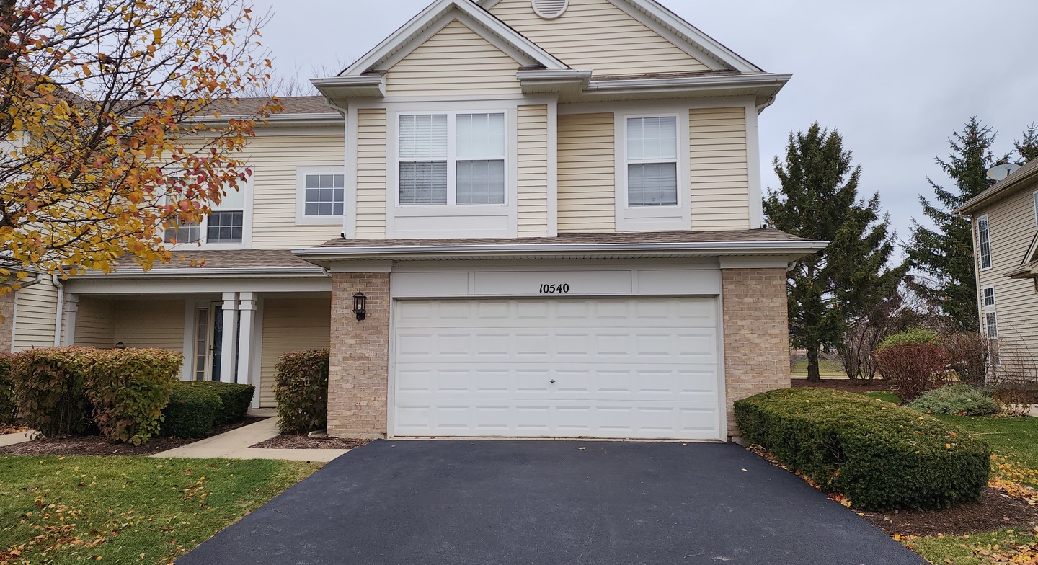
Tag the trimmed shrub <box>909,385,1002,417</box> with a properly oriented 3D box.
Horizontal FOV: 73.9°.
[{"bbox_3d":[8.974,2.395,14.265,1.833,0.570,1.600,0,-6,4],"label":"trimmed shrub"}]

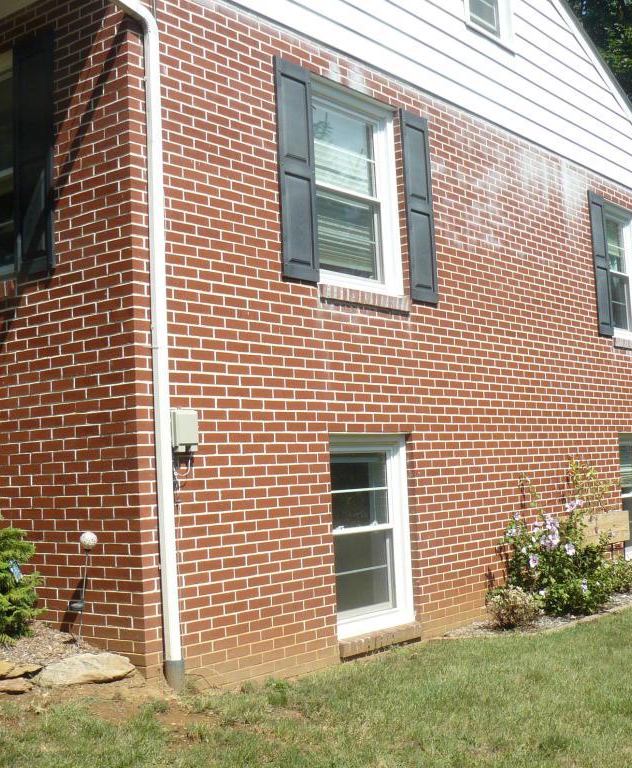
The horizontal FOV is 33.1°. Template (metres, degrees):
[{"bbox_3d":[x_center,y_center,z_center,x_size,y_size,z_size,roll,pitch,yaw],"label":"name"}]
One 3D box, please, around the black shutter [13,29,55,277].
[{"bbox_3d":[-1.693,-1.383,6.418,0.365,1.460,0.040,-6,-6,38],"label":"black shutter"}]

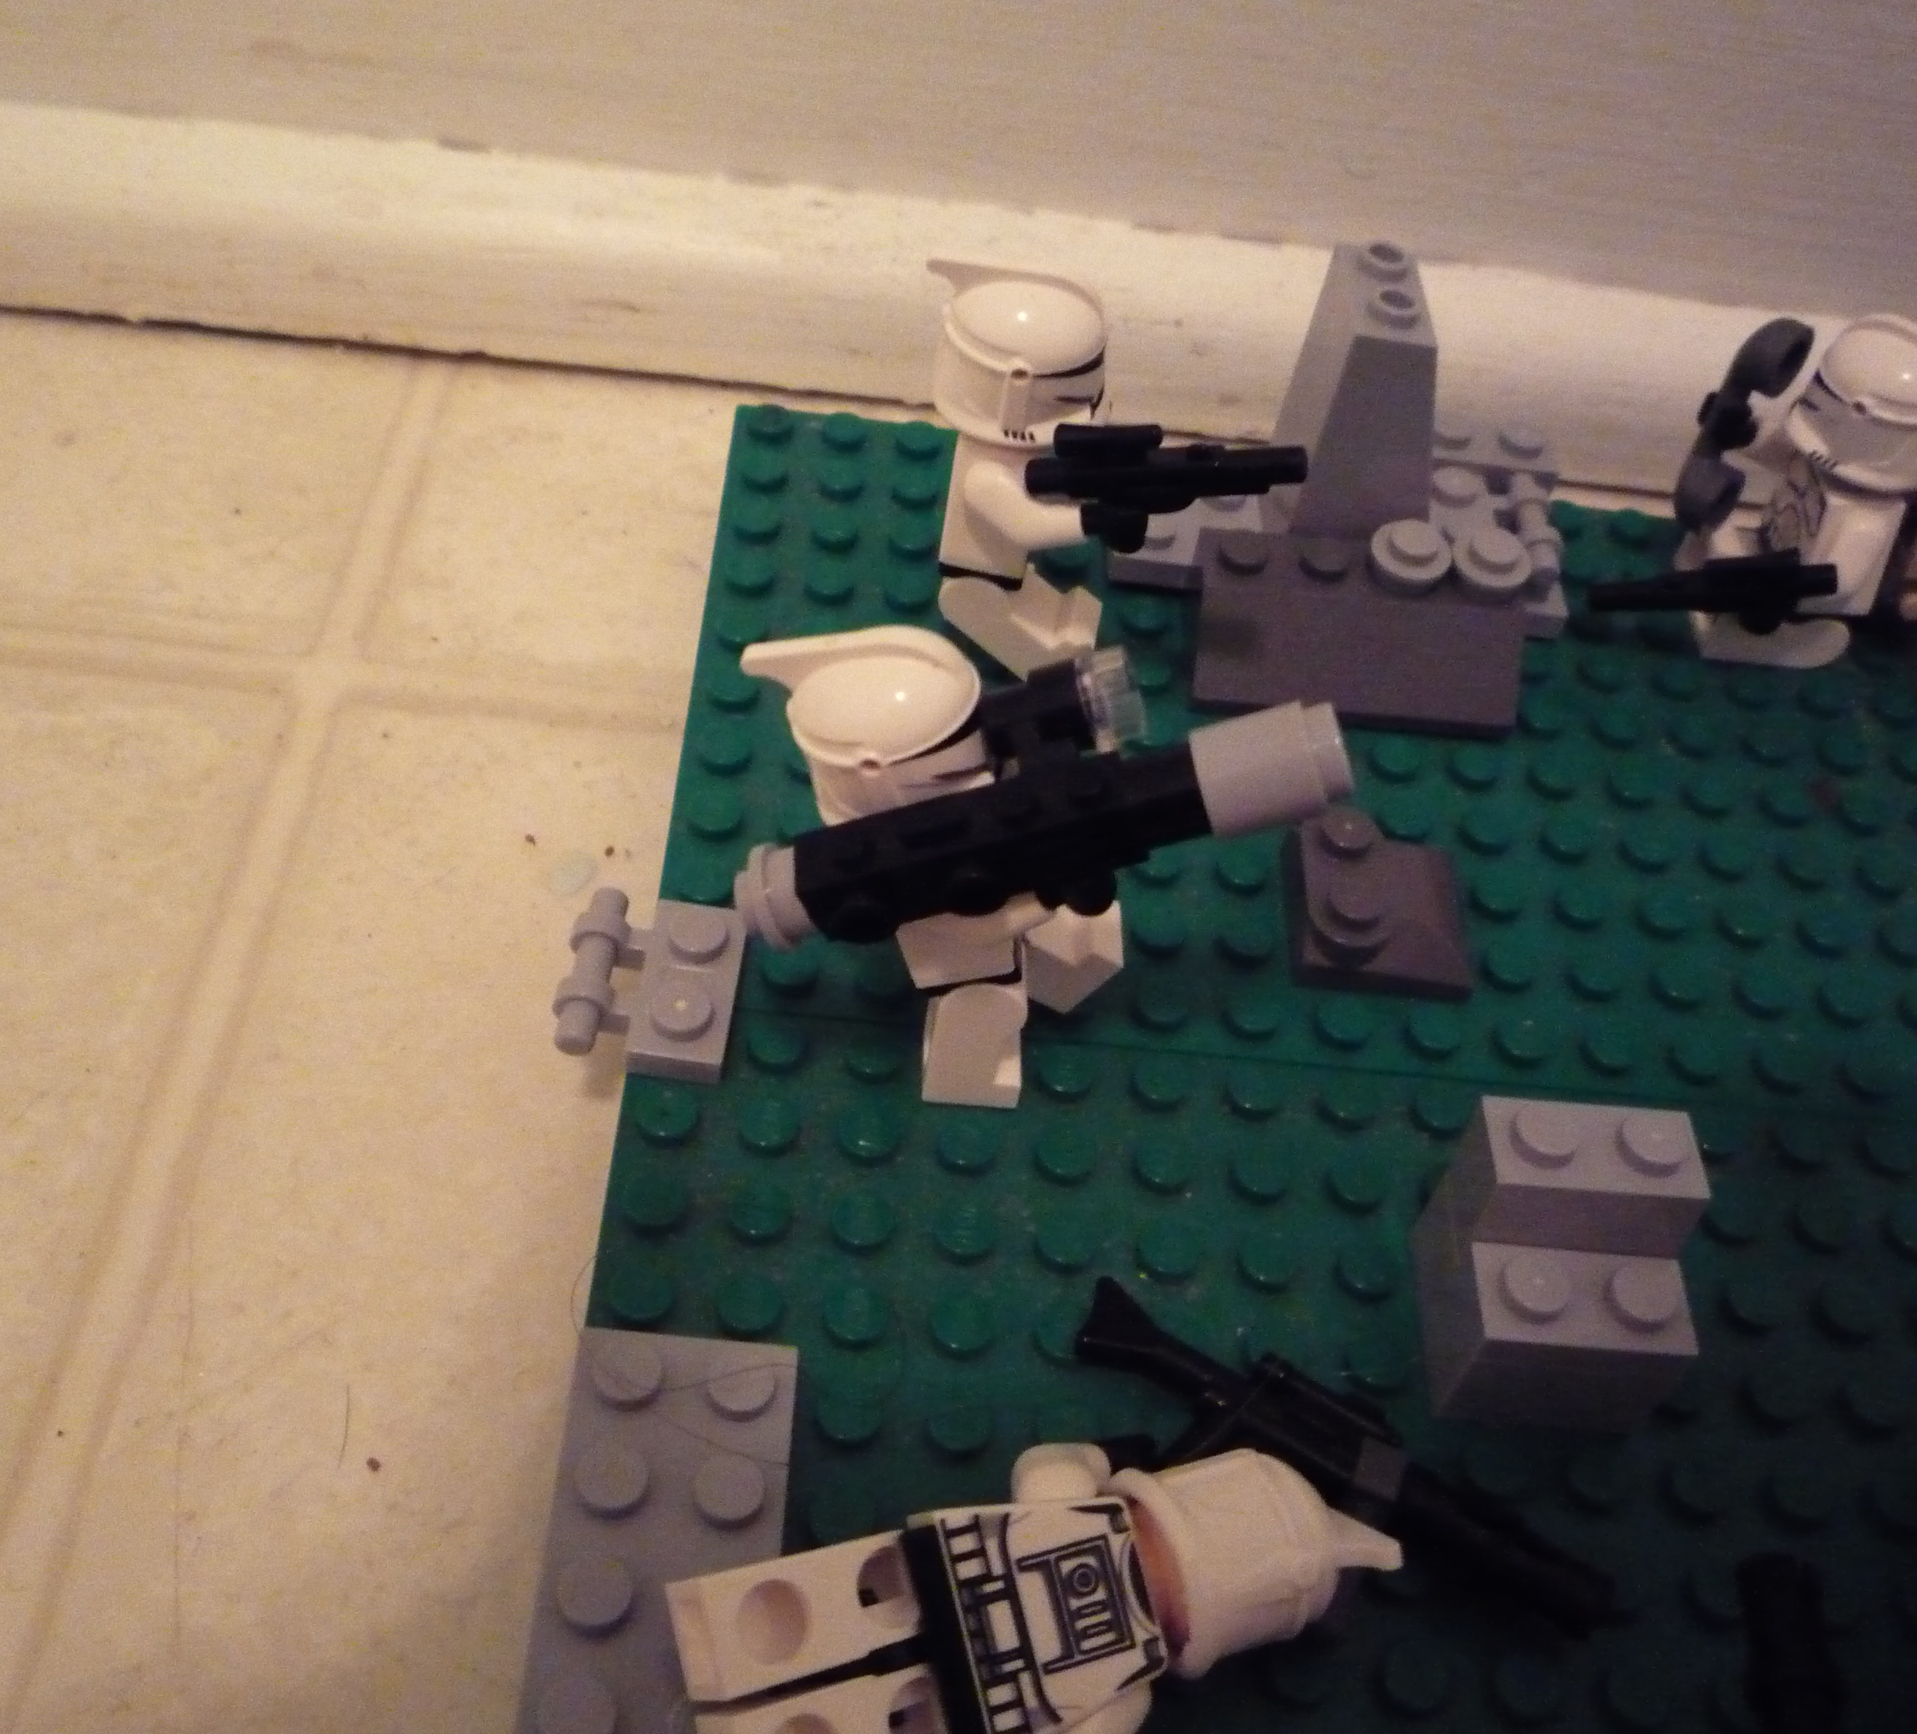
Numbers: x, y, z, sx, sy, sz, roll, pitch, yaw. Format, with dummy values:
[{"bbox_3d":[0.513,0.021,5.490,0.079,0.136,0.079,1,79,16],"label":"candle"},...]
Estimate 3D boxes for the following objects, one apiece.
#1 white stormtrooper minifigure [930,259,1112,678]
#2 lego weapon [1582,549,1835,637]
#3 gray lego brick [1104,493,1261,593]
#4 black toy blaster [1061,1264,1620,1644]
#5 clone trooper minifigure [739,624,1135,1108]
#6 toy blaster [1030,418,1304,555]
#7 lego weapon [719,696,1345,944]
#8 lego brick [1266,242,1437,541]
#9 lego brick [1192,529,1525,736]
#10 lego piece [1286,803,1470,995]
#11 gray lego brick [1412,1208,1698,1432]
[{"bbox_3d":[0.005,-0.036,0.184,0.021,0.042,0.021,9,50,-1],"label":"white stormtrooper minifigure"},{"bbox_3d":[0.076,-0.028,0.200,0.024,0.011,0.004,-4,51,-3],"label":"lego weapon"},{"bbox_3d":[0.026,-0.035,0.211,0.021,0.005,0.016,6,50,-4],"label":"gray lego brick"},{"bbox_3d":[0.026,0.044,0.143,0.041,0.005,0.012,28,52,14],"label":"black toy blaster"},{"bbox_3d":[-0.001,-0.001,0.152,0.032,0.045,0.020,6,50,-4],"label":"clone trooper minifigure"},{"bbox_3d":[0.018,-0.033,0.173,0.024,0.012,0.004,-2,51,1],"label":"toy blaster"},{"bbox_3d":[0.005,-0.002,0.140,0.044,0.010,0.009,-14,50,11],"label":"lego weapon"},{"bbox_3d":[0.041,-0.044,0.198,0.016,0.031,0.016,6,50,-4],"label":"lego brick"},{"bbox_3d":[0.040,-0.023,0.199,0.032,0.011,0.016,6,50,-4],"label":"lego brick"},{"bbox_3d":[0.038,0.002,0.180,0.016,0.008,0.016,6,50,-4],"label":"lego piece"},{"bbox_3d":[0.045,0.032,0.152,0.016,0.014,0.016,6,50,-4],"label":"gray lego brick"}]

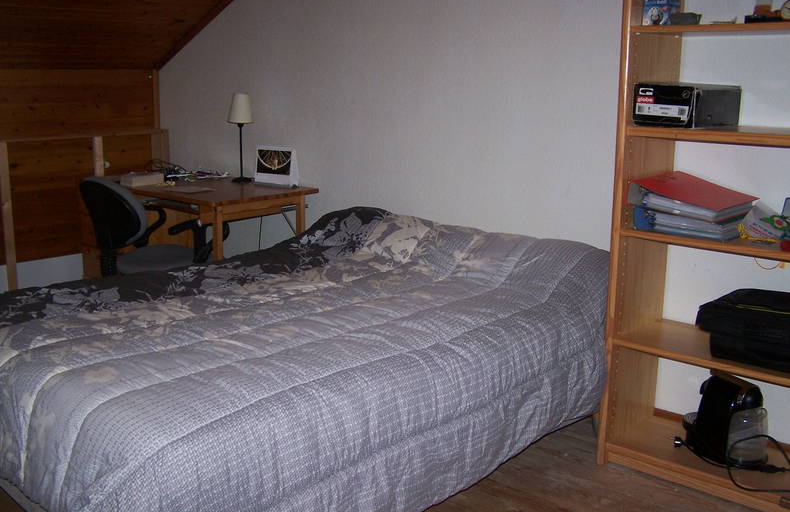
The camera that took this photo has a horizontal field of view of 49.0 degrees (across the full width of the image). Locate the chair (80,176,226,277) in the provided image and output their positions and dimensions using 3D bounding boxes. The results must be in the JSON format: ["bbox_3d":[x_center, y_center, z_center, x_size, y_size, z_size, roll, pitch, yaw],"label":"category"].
[{"bbox_3d":[-1.047,0.040,3.878,0.580,0.855,0.625,11,16,41],"label":"chair"}]

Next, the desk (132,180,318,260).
[{"bbox_3d":[-0.982,0.016,4.281,1.170,0.737,0.597,11,16,41],"label":"desk"}]

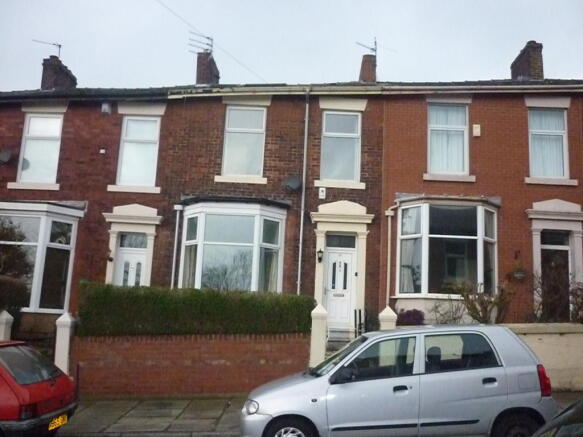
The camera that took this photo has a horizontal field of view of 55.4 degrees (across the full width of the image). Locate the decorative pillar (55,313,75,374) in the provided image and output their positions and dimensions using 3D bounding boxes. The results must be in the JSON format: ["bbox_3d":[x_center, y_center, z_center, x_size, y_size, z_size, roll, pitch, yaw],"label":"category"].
[{"bbox_3d":[-4.110,2.442,9.946,0.280,1.502,0.280,3,-10,2],"label":"decorative pillar"}]

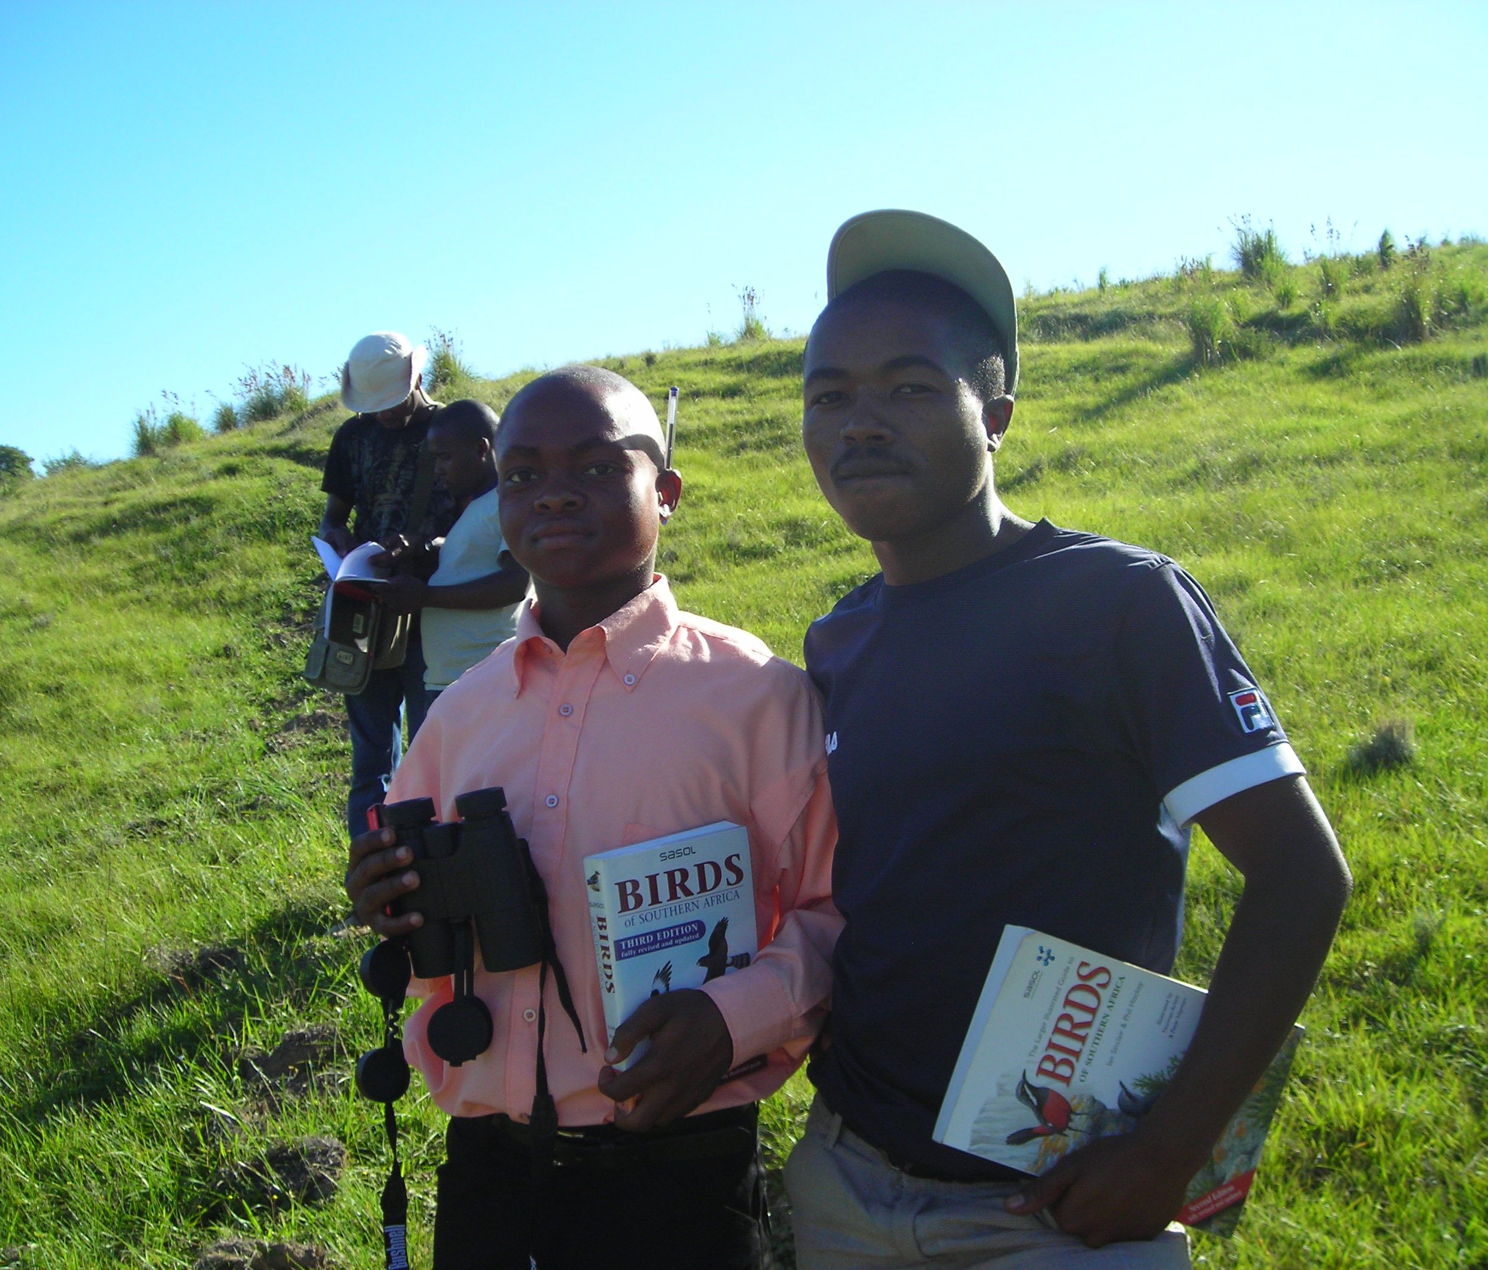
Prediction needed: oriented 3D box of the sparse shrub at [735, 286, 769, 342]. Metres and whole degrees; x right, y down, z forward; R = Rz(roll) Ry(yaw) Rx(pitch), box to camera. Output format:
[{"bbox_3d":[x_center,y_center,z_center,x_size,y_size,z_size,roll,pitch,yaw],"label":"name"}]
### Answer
[{"bbox_3d":[0.116,-4.315,25.000,0.463,0.747,0.426,0,5,0],"label":"sparse shrub"}]

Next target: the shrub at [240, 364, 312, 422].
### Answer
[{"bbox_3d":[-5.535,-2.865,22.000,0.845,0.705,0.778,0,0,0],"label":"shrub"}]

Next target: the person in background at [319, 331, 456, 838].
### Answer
[{"bbox_3d":[-1.024,-0.009,5.300,0.520,1.720,0.420,2,5,21],"label":"person in background"}]

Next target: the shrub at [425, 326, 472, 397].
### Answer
[{"bbox_3d":[-3.340,-3.071,21.000,0.538,0.777,0.495,0,5,0],"label":"shrub"}]

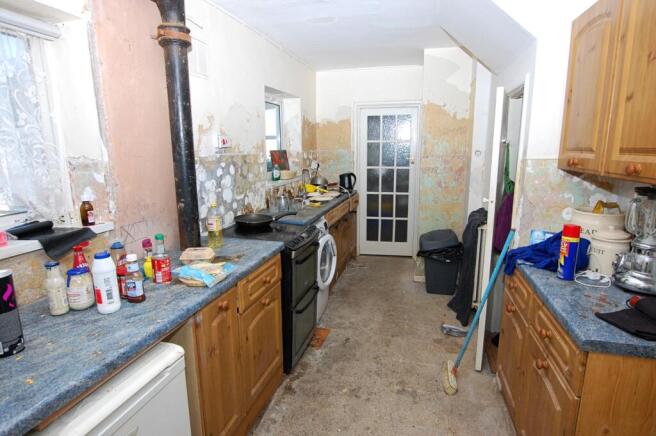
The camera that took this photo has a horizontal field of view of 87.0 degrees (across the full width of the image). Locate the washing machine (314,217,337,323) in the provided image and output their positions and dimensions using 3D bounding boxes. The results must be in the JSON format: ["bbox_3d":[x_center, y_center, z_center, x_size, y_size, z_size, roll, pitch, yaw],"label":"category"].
[{"bbox_3d":[-0.285,0.467,3.111,0.665,0.850,0.600,3,11,14],"label":"washing machine"}]

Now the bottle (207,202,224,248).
[{"bbox_3d":[-0.673,0.040,2.055,0.084,0.273,0.084,-2,11,-8],"label":"bottle"}]

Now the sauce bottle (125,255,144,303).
[{"bbox_3d":[-0.721,0.225,1.290,0.061,0.174,0.061,-2,11,-10],"label":"sauce bottle"}]

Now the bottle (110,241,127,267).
[{"bbox_3d":[-0.864,0.201,1.441,0.062,0.193,0.062,-7,13,-32],"label":"bottle"}]

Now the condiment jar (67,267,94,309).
[{"bbox_3d":[-0.892,0.254,1.245,0.083,0.135,0.083,-8,13,-36],"label":"condiment jar"}]

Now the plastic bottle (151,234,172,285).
[{"bbox_3d":[-0.726,0.176,1.508,0.064,0.214,0.064,-6,12,-28],"label":"plastic bottle"}]

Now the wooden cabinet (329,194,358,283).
[{"bbox_3d":[-0.079,0.245,4.180,0.595,0.885,1.640,3,11,14],"label":"wooden cabinet"}]

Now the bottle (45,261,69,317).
[{"bbox_3d":[-0.962,0.249,1.224,0.058,0.182,0.058,-9,14,-39],"label":"bottle"}]

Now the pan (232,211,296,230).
[{"bbox_3d":[-0.471,0.021,2.632,0.457,0.088,0.280,-3,11,-14],"label":"pan"}]

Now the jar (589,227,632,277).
[{"bbox_3d":[1.271,0.148,1.557,0.138,0.216,0.138,9,14,39],"label":"jar"}]

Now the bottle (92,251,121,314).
[{"bbox_3d":[-0.771,0.223,1.205,0.074,0.211,0.074,-7,13,-33],"label":"bottle"}]

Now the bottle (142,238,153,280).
[{"bbox_3d":[-0.787,0.179,1.529,0.050,0.175,0.050,-6,12,-28],"label":"bottle"}]

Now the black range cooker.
[{"bbox_3d":[-0.447,0.544,2.560,0.640,0.905,0.525,3,11,14],"label":"black range cooker"}]

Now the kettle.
[{"bbox_3d":[0.271,-0.472,4.621,0.218,0.245,0.160,0,11,3],"label":"kettle"}]

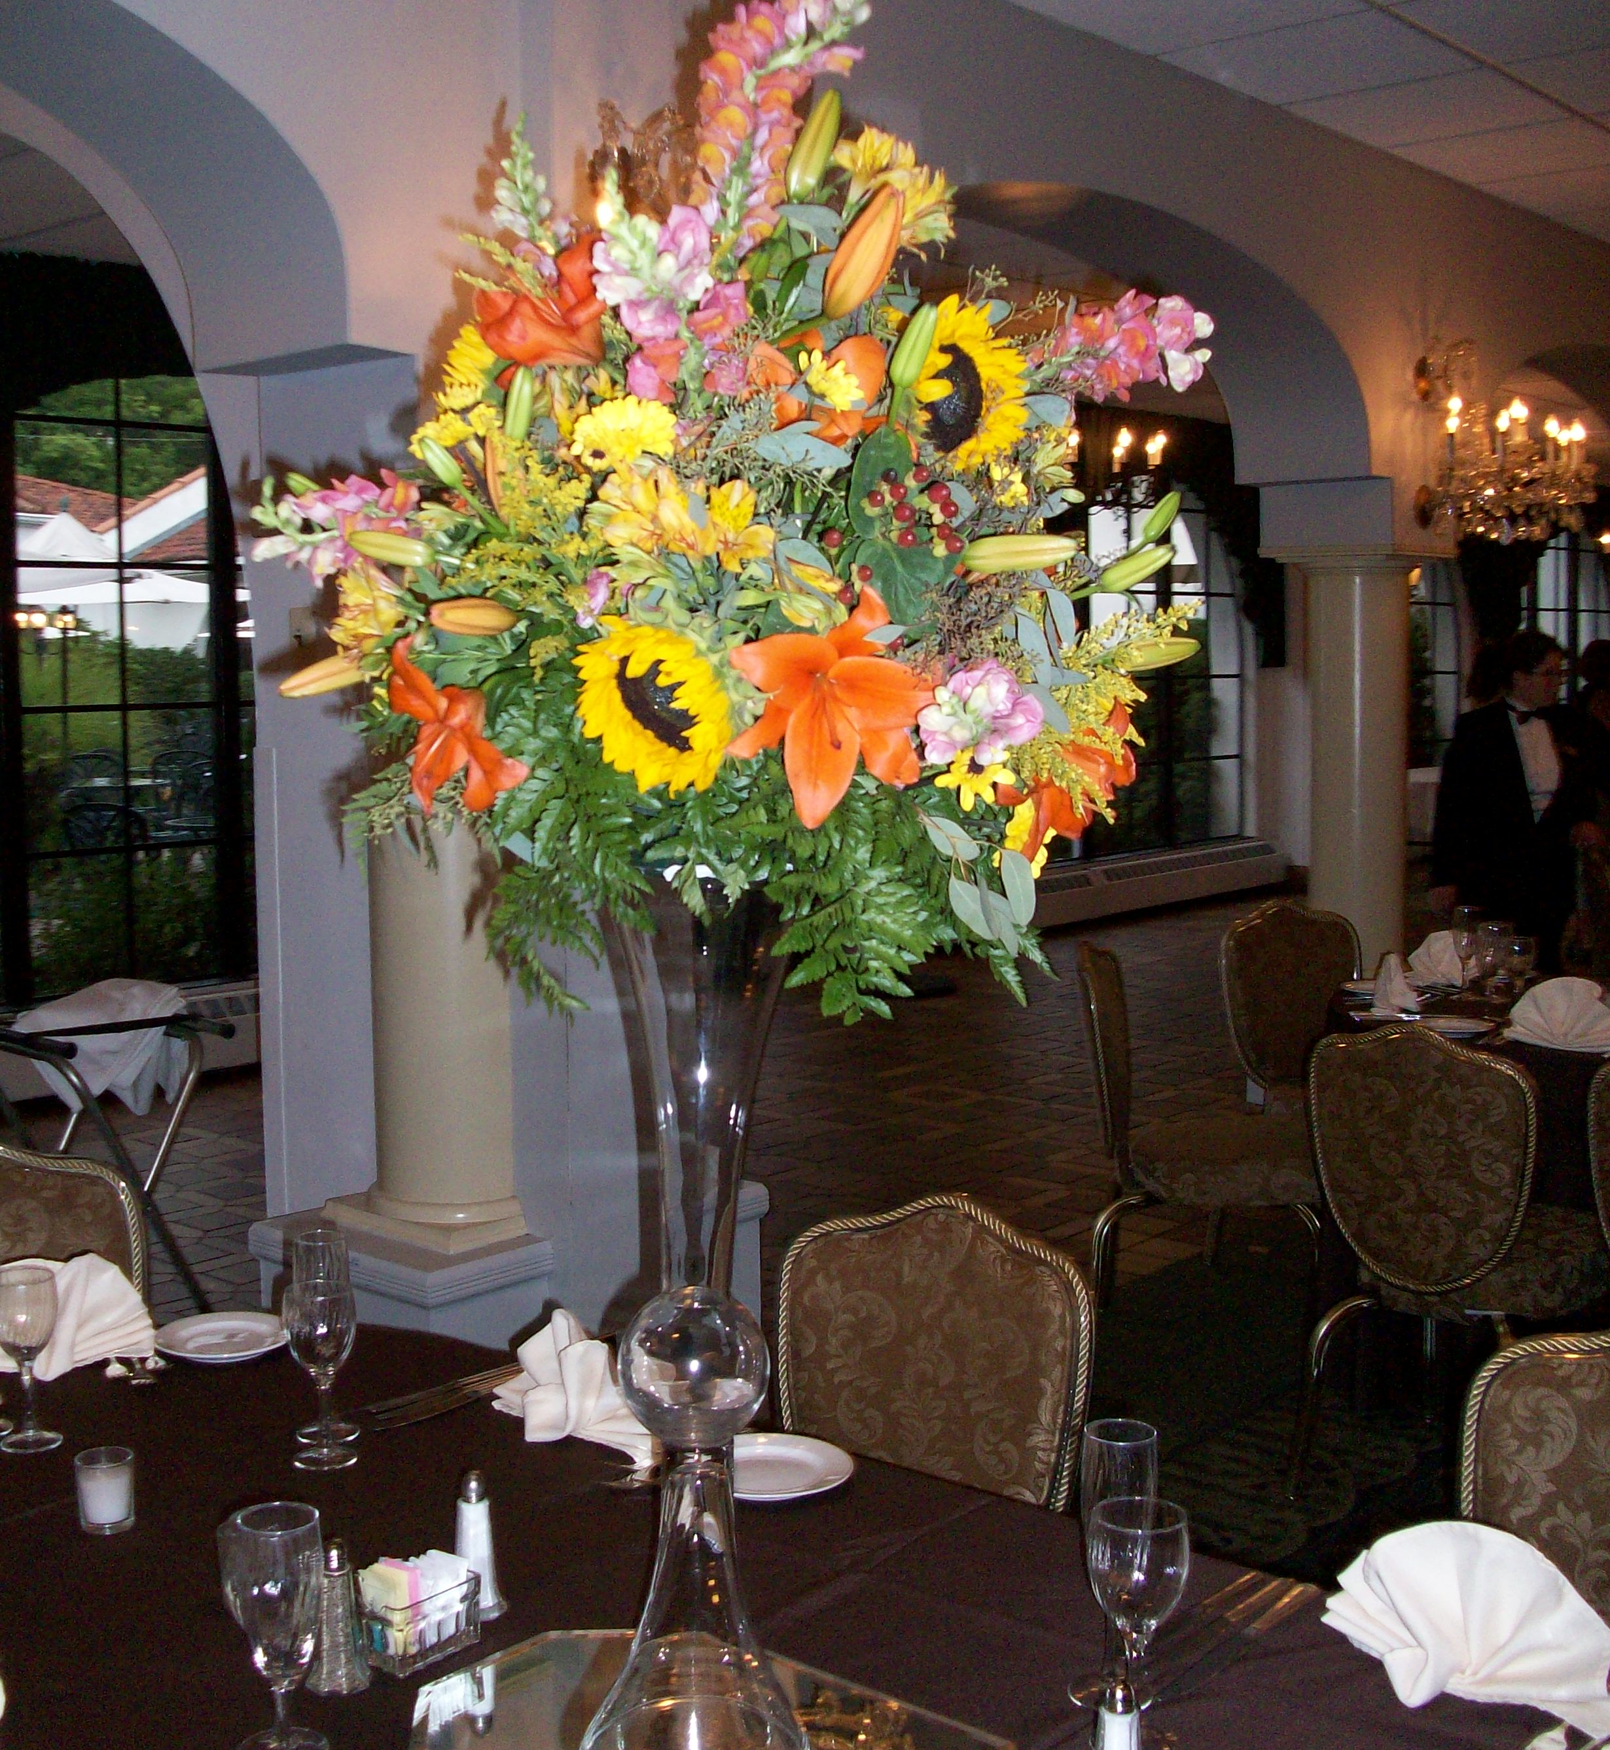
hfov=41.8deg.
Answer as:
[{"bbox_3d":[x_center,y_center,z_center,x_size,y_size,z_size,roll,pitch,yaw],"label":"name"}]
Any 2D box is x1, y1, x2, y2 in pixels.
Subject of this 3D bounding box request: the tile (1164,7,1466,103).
[{"bbox_3d":[1.250,-1.963,5.071,0.590,0.016,0.605,5,8,40],"label":"tile"}]

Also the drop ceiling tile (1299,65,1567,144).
[{"bbox_3d":[1.671,-2.025,5.603,0.600,0.025,0.610,5,8,41],"label":"drop ceiling tile"}]

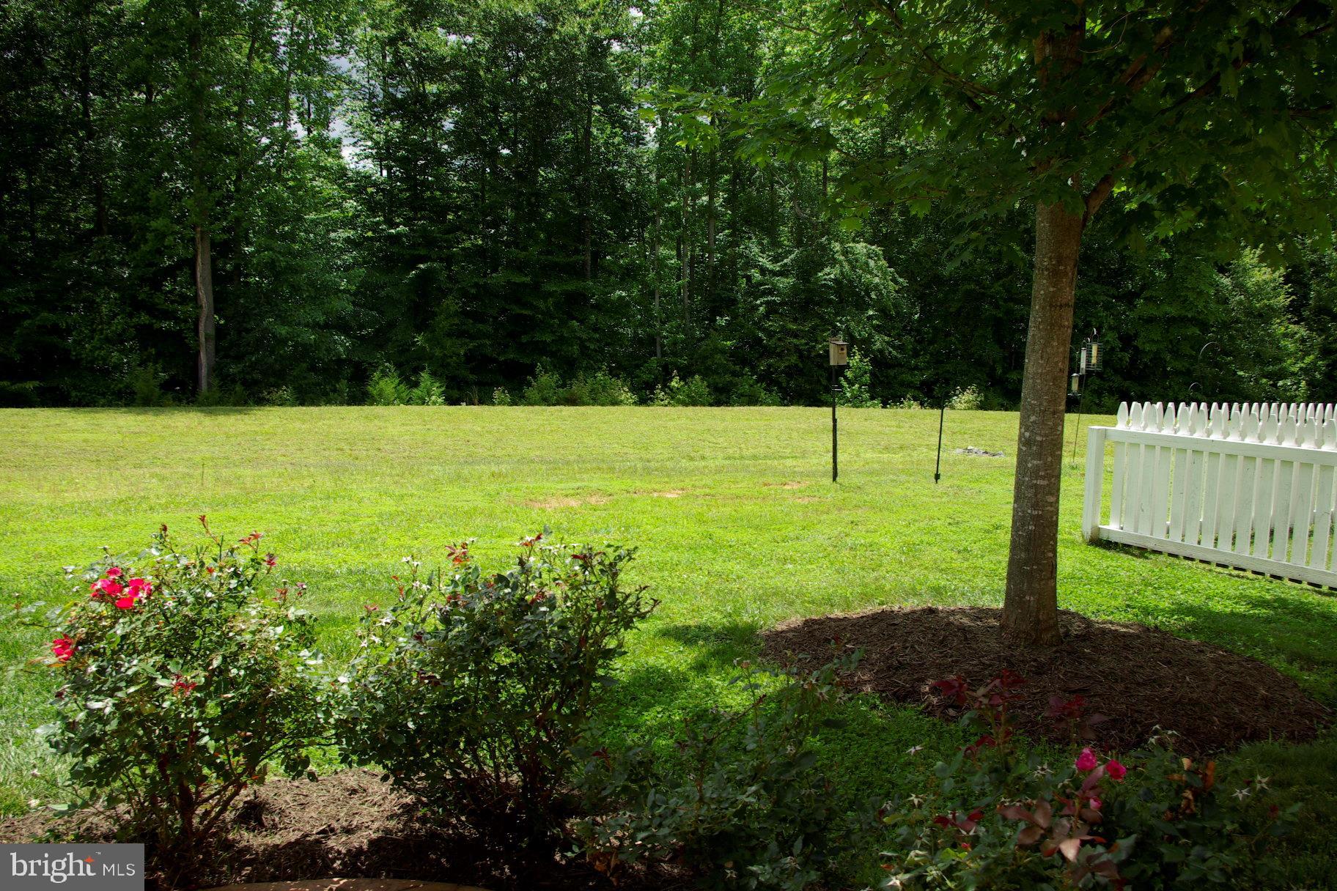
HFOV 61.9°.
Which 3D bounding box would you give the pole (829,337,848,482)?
[{"bbox_3d":[1.840,-0.396,12.232,0.140,1.580,0.170,-5,8,-37],"label":"pole"}]

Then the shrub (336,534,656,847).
[{"bbox_3d":[-0.560,0.794,3.732,1.030,0.990,0.950,0,6,0],"label":"shrub"}]

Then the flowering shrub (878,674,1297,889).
[{"bbox_3d":[0.940,0.982,2.545,0.920,0.880,0.850,0,6,0],"label":"flowering shrub"}]

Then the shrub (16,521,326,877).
[{"bbox_3d":[-1.580,0.787,3.610,1.000,1.030,0.950,0,6,0],"label":"shrub"}]

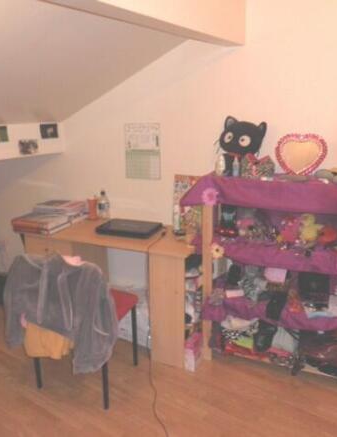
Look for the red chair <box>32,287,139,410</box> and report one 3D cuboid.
[{"bbox_3d":[-0.470,0.566,2.360,0.463,0.815,0.523,4,16,18],"label":"red chair"}]

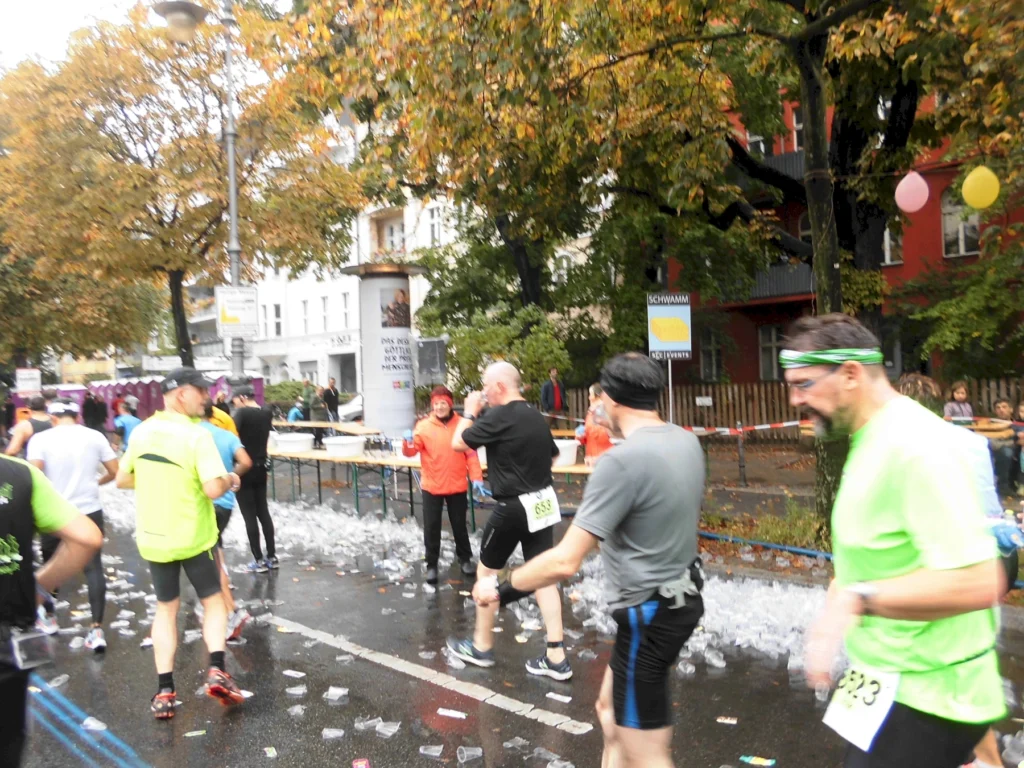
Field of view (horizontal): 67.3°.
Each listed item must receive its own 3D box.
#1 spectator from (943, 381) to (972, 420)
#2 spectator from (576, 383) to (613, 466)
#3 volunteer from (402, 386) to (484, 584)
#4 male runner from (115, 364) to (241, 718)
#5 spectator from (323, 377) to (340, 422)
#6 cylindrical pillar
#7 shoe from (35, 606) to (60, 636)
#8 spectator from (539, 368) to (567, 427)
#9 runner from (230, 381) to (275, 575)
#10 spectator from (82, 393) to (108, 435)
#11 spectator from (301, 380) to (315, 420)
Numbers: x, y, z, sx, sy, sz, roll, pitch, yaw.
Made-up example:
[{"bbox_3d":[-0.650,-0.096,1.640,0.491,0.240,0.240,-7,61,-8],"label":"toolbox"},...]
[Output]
[{"bbox_3d":[4.987,0.679,8.600,0.360,1.424,0.270,-2,0,30],"label":"spectator"},{"bbox_3d":[1.001,0.791,9.000,0.450,1.594,0.500,-2,0,-40],"label":"spectator"},{"bbox_3d":[-0.590,0.851,6.620,0.700,1.657,0.480,-2,0,-3],"label":"volunteer"},{"bbox_3d":[-1.754,0.816,4.070,0.620,1.790,0.580,-2,0,-42],"label":"male runner"},{"bbox_3d":[-4.741,0.772,20.200,0.500,1.859,0.330,-2,0,-9],"label":"spectator"},{"bbox_3d":[-3.035,-0.574,18.600,2.040,4.441,2.040,-2,0,0],"label":"cylindrical pillar"},{"bbox_3d":[-3.324,1.696,5.480,0.290,0.130,0.110,-2,0,43],"label":"shoe"},{"bbox_3d":[0.853,0.534,15.800,0.520,1.790,0.340,-2,0,-20],"label":"spectator"},{"bbox_3d":[-2.435,0.876,7.300,0.400,1.724,0.500,-2,0,38],"label":"runner"},{"bbox_3d":[-12.185,1.097,22.500,0.520,1.750,0.340,-2,0,15],"label":"spectator"},{"bbox_3d":[-5.717,0.741,21.500,0.500,1.760,0.340,-2,0,10],"label":"spectator"}]

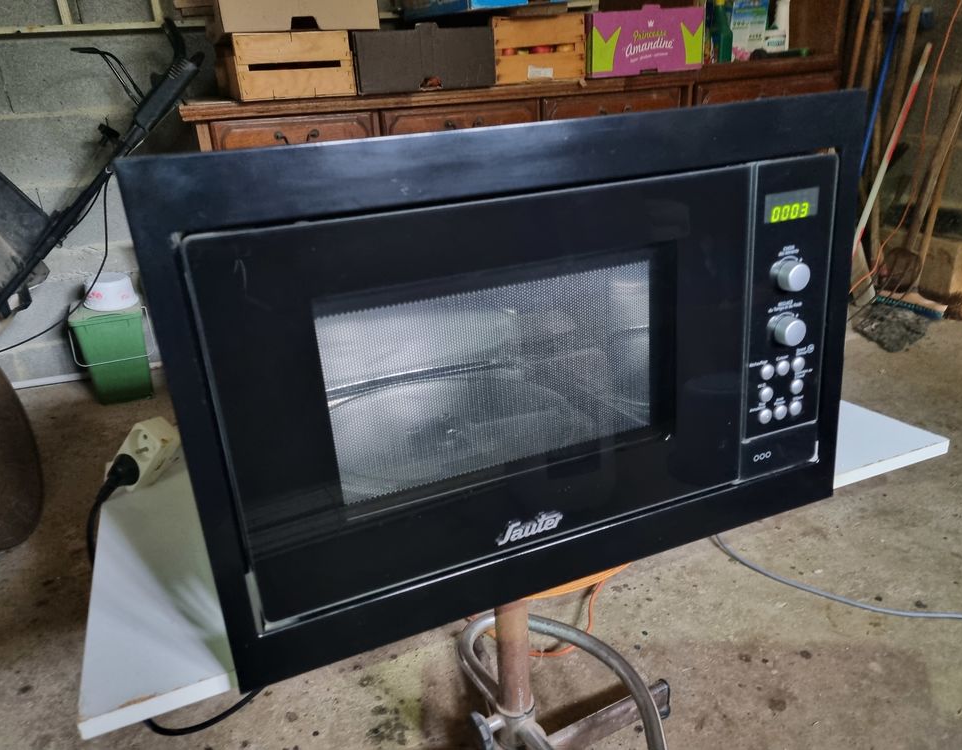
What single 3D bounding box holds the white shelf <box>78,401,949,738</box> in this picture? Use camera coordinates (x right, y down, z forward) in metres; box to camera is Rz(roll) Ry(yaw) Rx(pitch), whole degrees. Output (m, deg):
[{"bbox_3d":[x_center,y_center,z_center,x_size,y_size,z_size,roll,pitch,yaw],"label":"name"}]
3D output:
[{"bbox_3d":[0.020,0.105,0.928,0.901,0.017,0.505,-12,20,-20],"label":"white shelf"}]

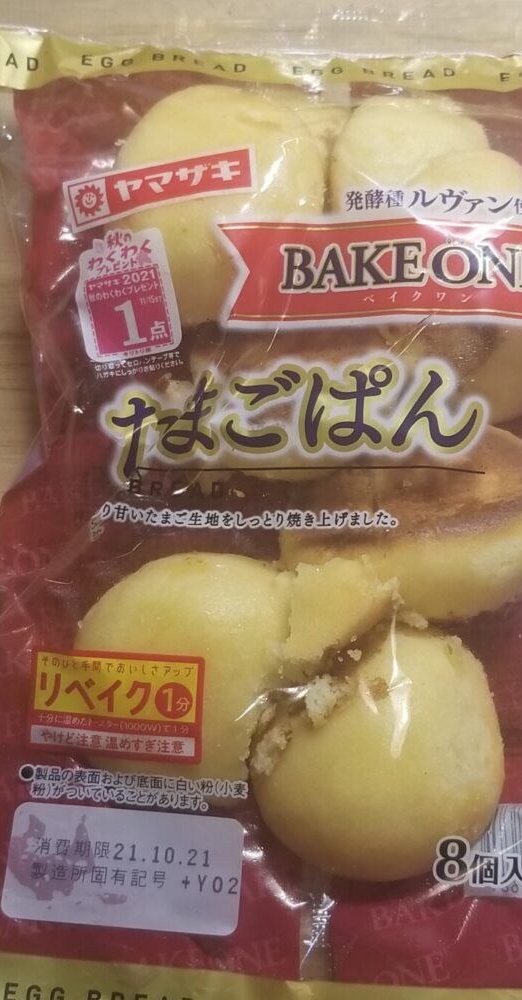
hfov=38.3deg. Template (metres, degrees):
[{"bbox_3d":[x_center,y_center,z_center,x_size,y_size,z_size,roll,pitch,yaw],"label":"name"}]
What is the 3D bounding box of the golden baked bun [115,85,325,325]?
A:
[{"bbox_3d":[-0.012,-0.085,0.215,0.061,0.042,0.065,0,83,0],"label":"golden baked bun"}]

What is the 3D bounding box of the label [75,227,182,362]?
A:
[{"bbox_3d":[-0.036,-0.056,0.206,0.025,0.004,0.036,-11,78,10],"label":"label"}]

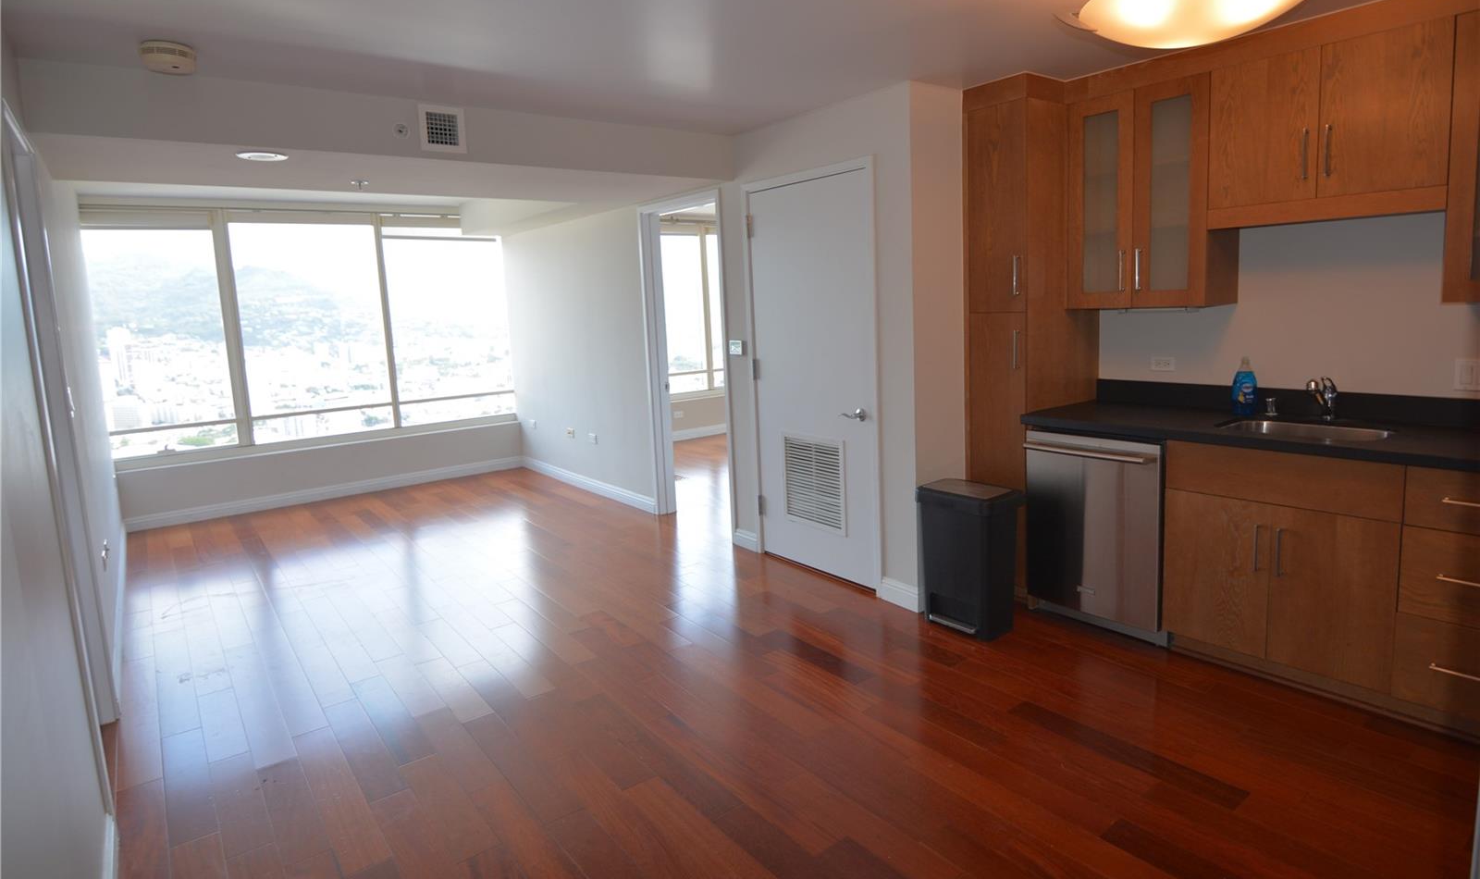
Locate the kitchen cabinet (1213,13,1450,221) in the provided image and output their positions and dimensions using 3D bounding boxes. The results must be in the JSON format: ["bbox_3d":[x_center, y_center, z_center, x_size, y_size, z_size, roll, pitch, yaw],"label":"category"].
[{"bbox_3d":[2.147,-1.081,2.820,0.320,0.585,0.710,-10,12,-36],"label":"kitchen cabinet"}]

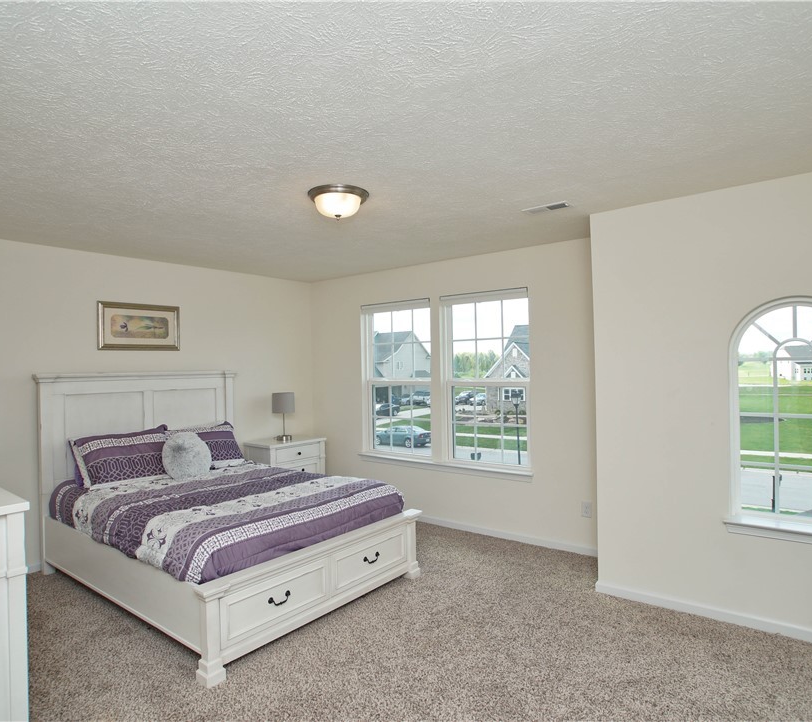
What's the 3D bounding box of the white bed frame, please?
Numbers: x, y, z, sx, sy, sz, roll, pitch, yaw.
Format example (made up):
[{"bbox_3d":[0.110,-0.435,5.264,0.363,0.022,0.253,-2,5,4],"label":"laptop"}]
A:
[{"bbox_3d":[-1.331,0.817,3.594,2.300,1.465,1.700,-2,-1,37],"label":"white bed frame"}]

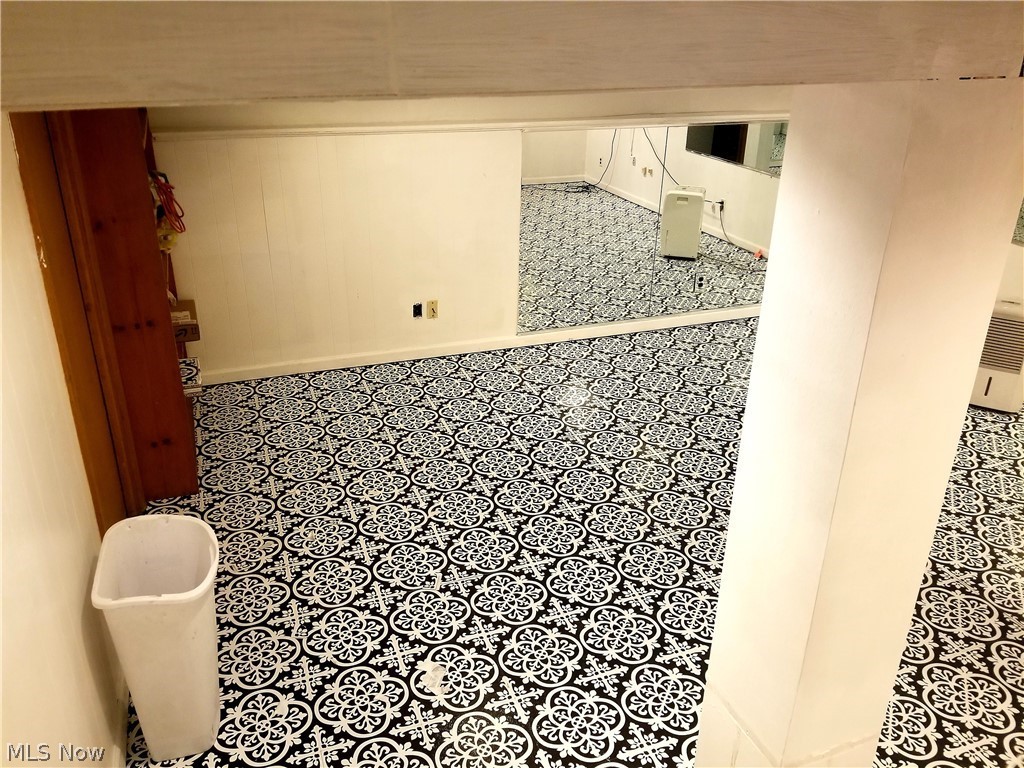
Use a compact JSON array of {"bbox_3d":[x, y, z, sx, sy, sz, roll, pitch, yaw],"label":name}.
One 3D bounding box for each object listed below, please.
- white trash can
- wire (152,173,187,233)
[{"bbox_3d":[-0.977,0.741,2.219,0.294,0.608,0.370,-6,26,-16],"label":"white trash can"},{"bbox_3d":[-1.645,-0.870,3.680,0.130,0.290,0.120,-8,26,-19],"label":"wire"}]

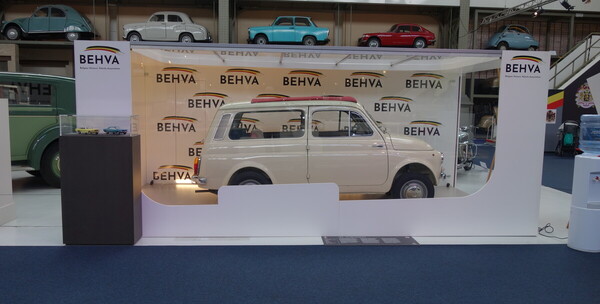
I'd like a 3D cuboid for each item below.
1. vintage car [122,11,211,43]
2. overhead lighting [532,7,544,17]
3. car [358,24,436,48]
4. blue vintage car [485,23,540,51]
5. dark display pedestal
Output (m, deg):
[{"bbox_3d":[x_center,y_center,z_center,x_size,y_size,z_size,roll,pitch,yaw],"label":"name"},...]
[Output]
[{"bbox_3d":[-5.688,-5.216,20.042,3.680,1.520,1.480,1,6,-4],"label":"vintage car"},{"bbox_3d":[7.377,-4.321,14.402,0.260,0.280,0.350,6,24,40],"label":"overhead lighting"},{"bbox_3d":[4.251,-5.000,20.664,3.420,1.230,1.420,1,6,-4],"label":"car"},{"bbox_3d":[9.543,-5.015,20.962,2.320,1.350,1.380,-1,6,-16],"label":"blue vintage car"},{"bbox_3d":[-1.972,0.369,4.644,0.680,1.060,0.260,1,6,-4],"label":"dark display pedestal"}]

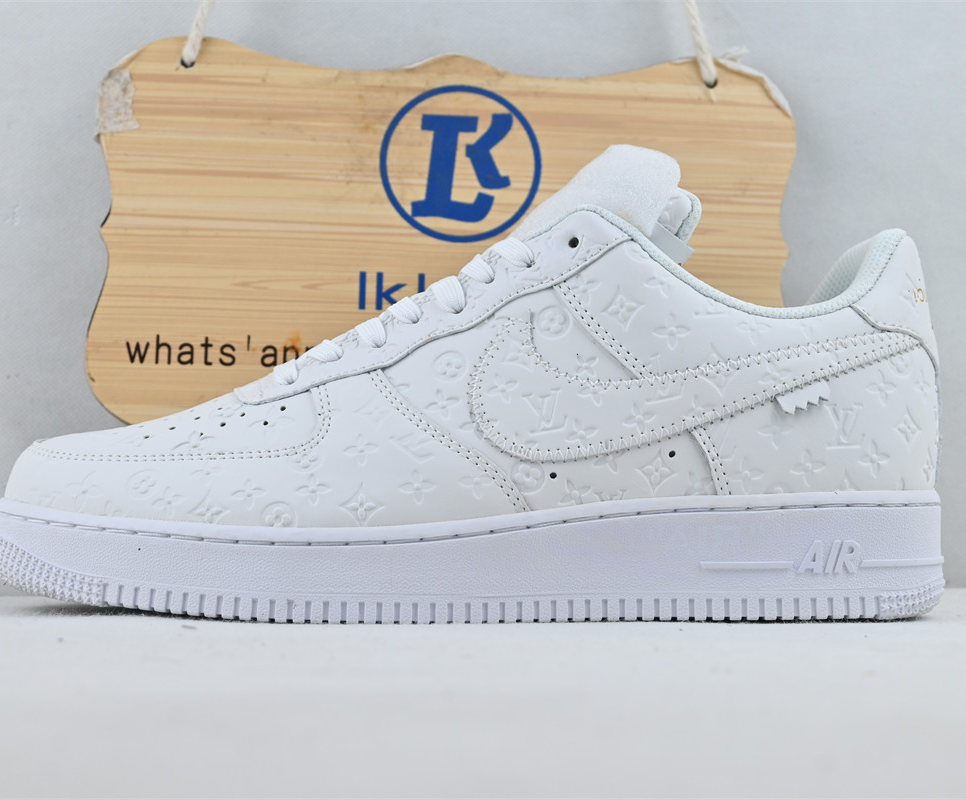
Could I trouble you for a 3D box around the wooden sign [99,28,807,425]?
[{"bbox_3d":[-0.016,-0.059,0.572,0.267,0.157,0.009,1,-5,0],"label":"wooden sign"}]

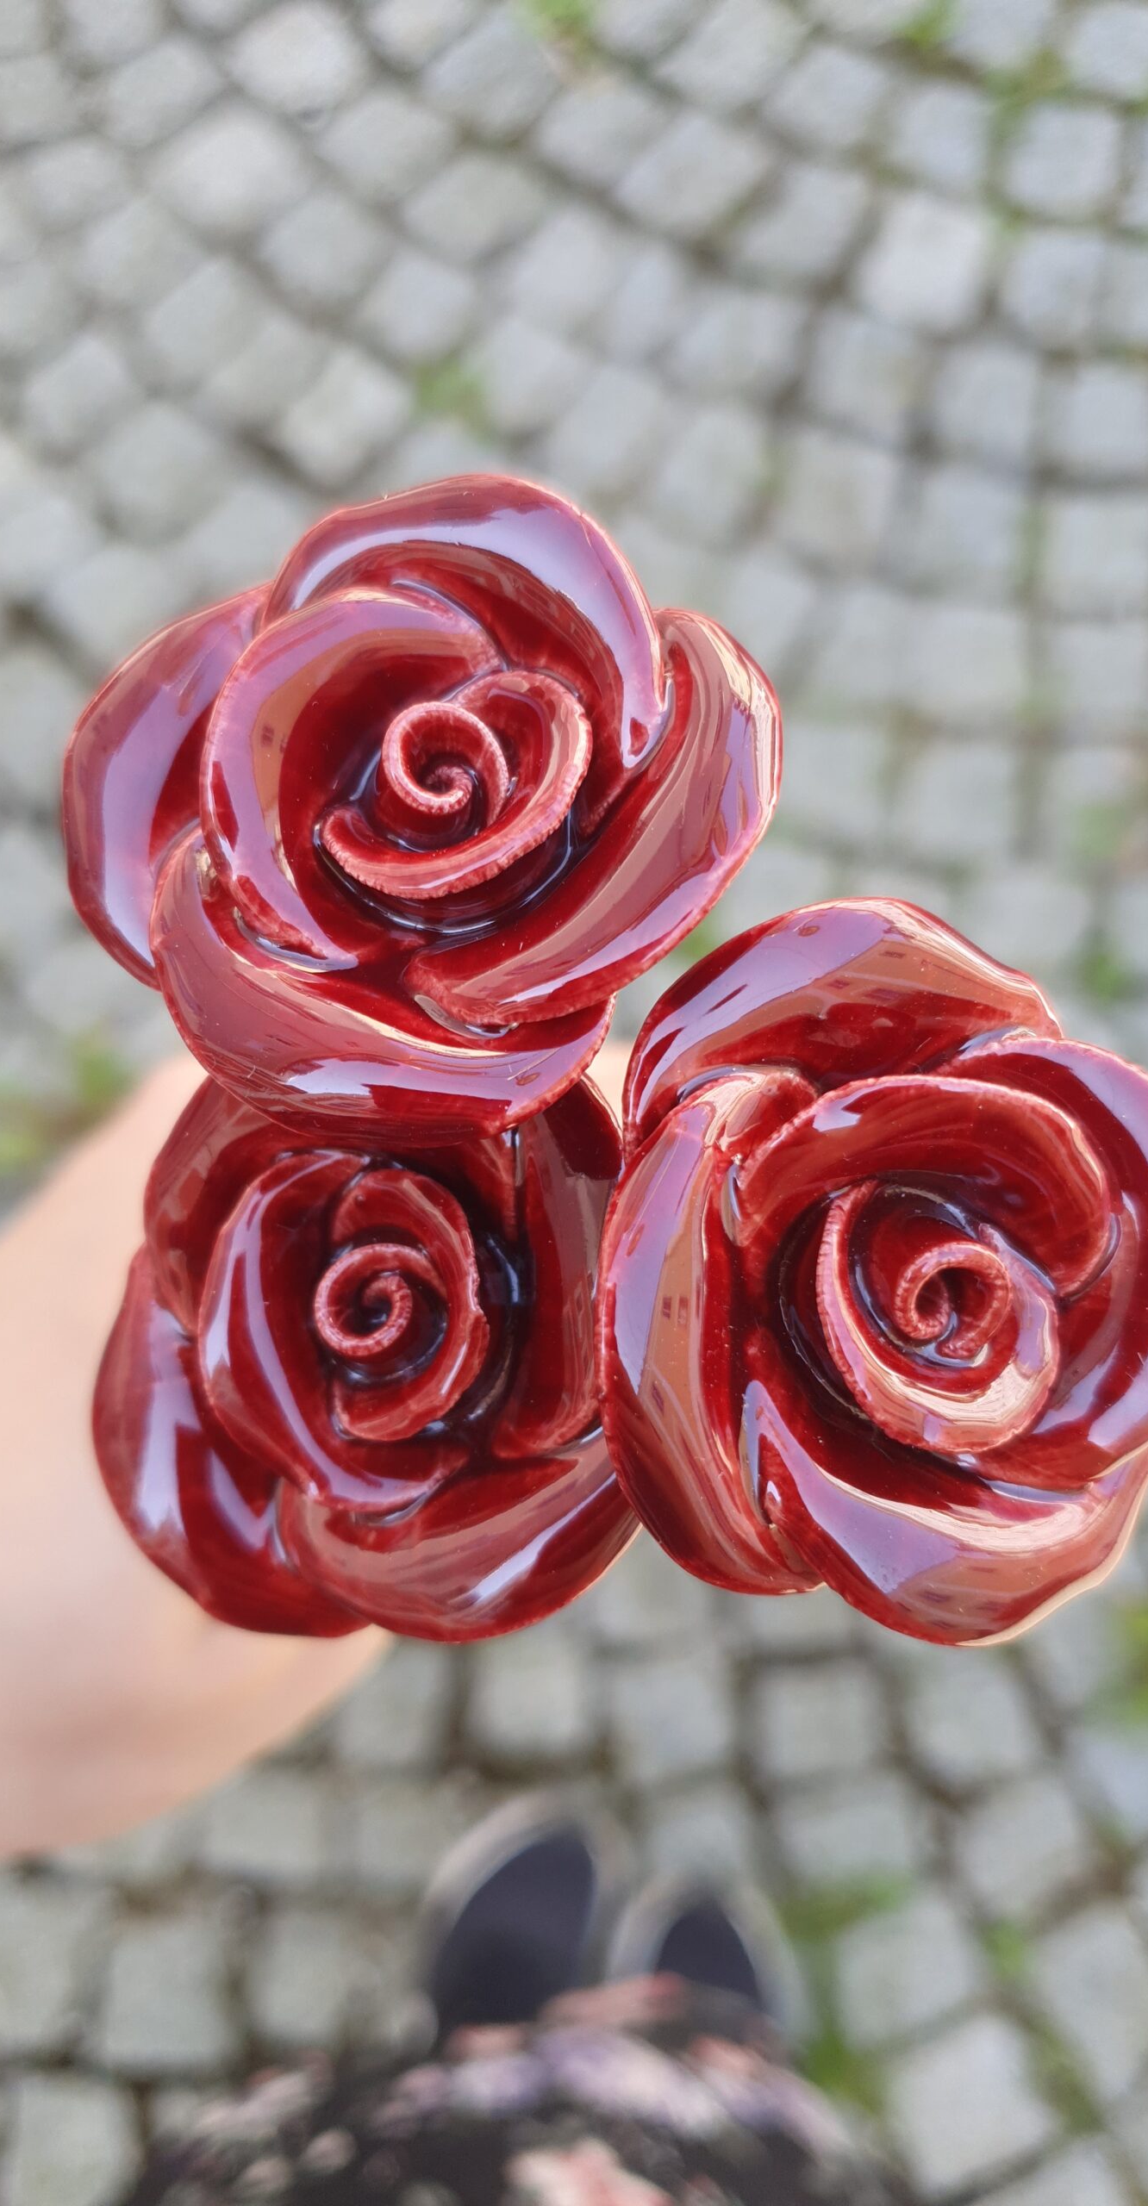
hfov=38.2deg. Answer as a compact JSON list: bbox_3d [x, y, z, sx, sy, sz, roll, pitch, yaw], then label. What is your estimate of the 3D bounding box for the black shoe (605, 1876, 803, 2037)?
[{"bbox_3d":[0.069,0.615,0.987,0.109,0.100,0.270,5,80,3],"label":"black shoe"}]

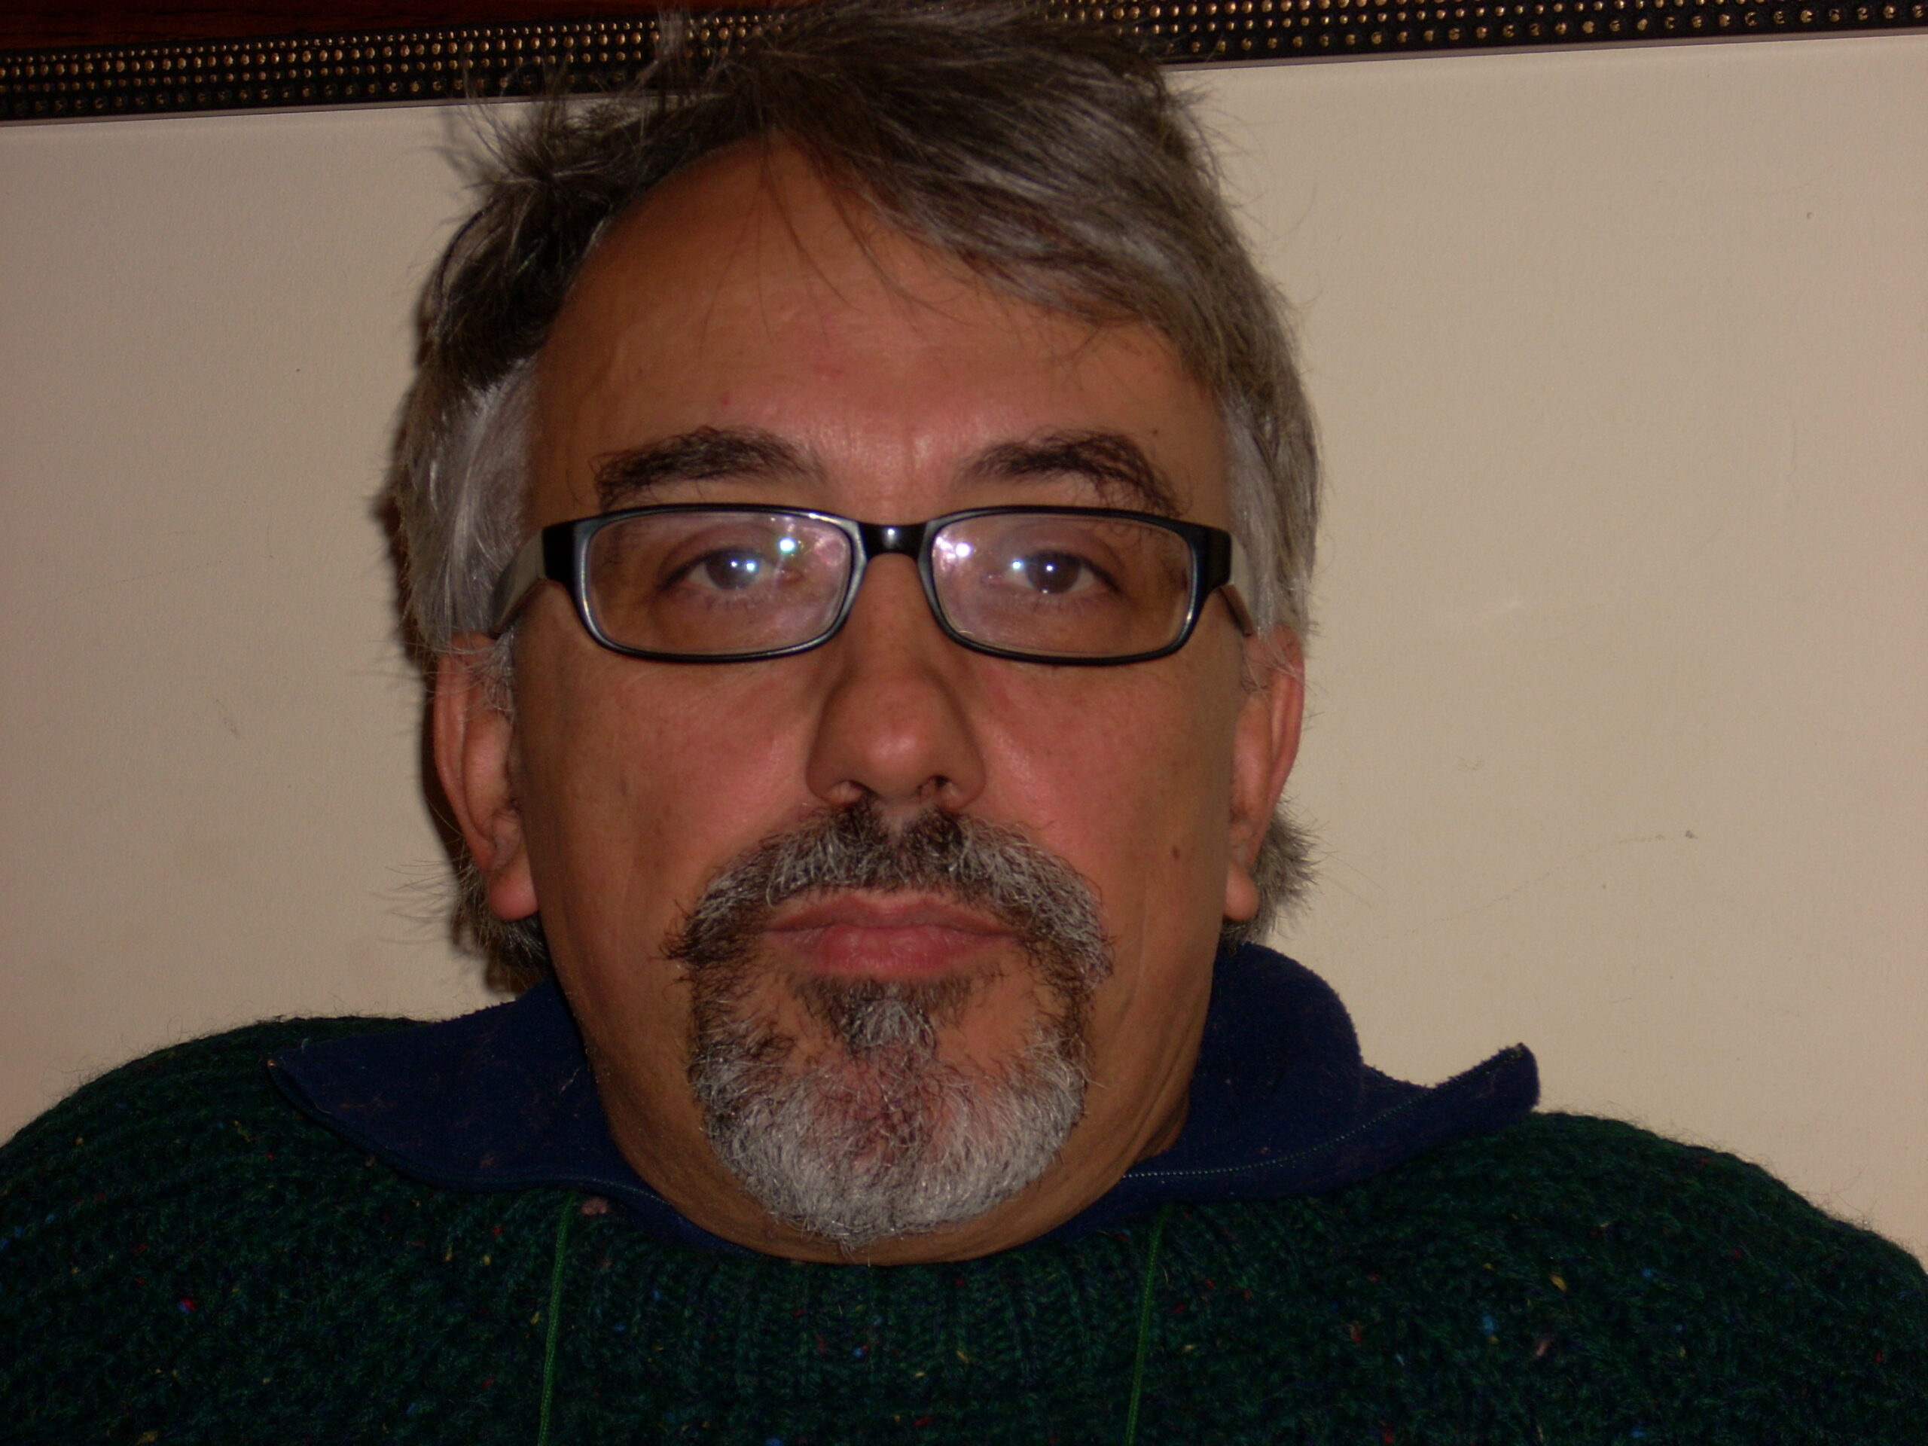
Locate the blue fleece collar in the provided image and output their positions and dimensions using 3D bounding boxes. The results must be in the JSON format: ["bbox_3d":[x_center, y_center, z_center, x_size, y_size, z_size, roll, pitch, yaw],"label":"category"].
[{"bbox_3d":[-0.013,0.078,1.325,0.260,0.078,0.170,-2,-2,-2],"label":"blue fleece collar"}]

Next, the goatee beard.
[{"bbox_3d":[-0.015,0.059,1.218,0.087,0.084,0.050,0,-9,-3],"label":"goatee beard"}]

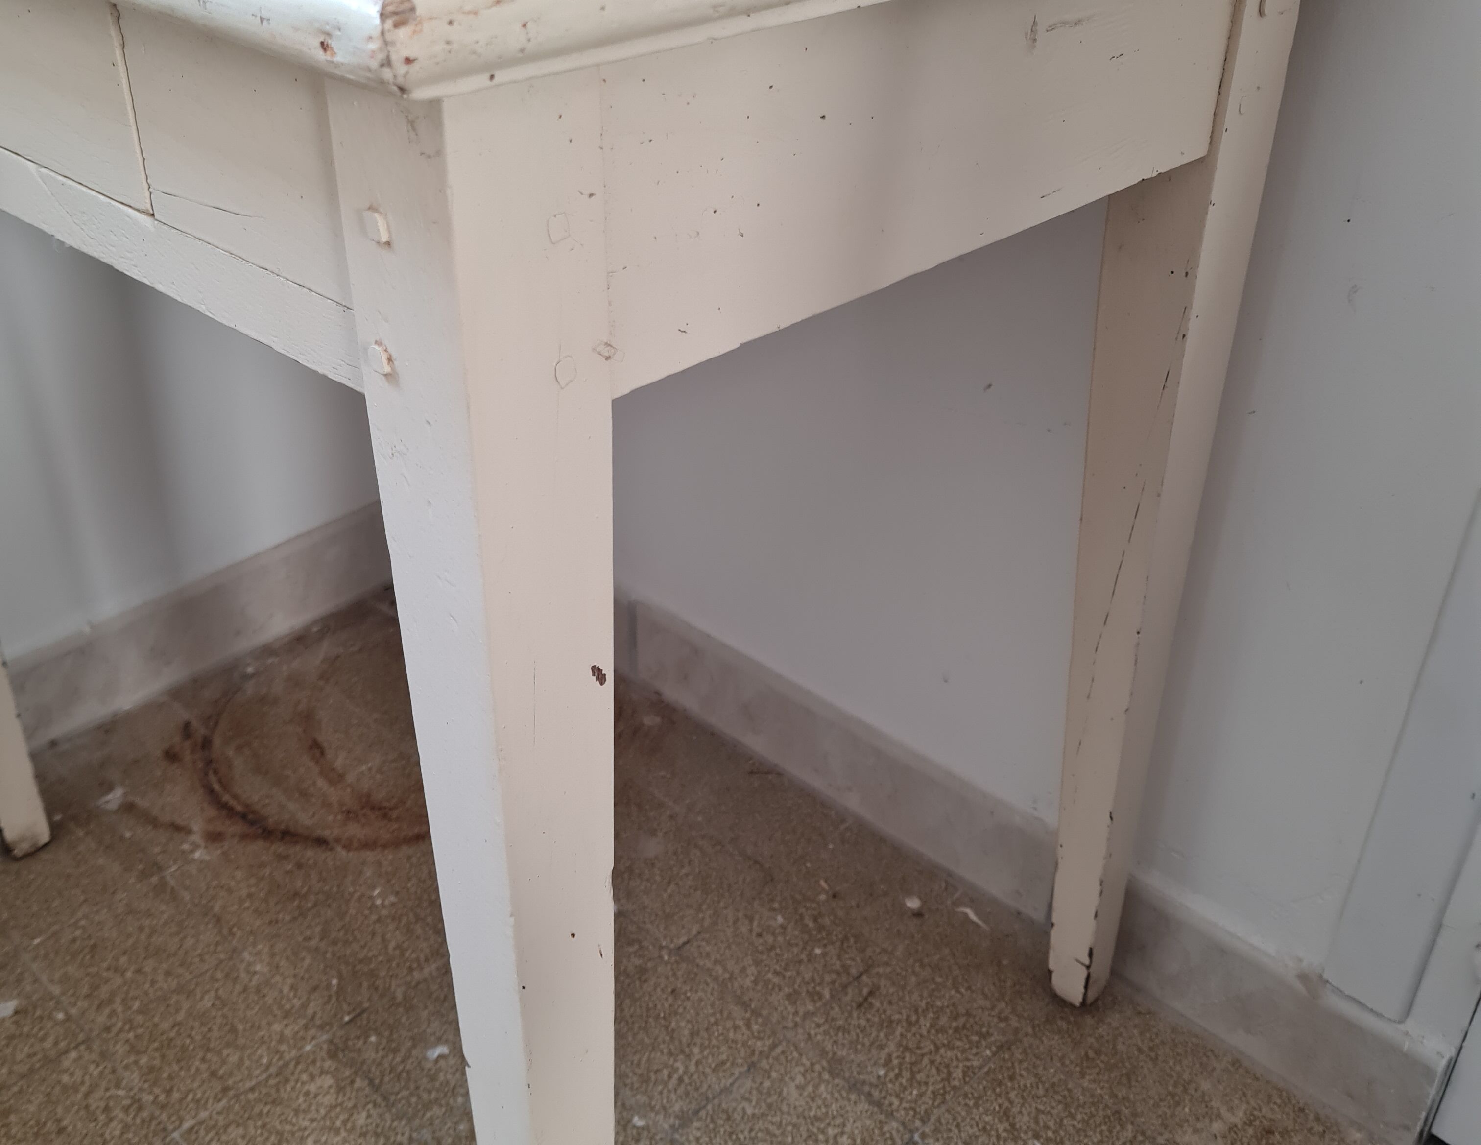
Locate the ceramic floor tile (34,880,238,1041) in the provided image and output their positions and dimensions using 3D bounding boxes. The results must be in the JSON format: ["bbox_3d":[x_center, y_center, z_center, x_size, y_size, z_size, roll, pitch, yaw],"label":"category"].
[{"bbox_3d":[-0.410,0.257,1.008,0.102,0.010,0.102,29,42,36],"label":"ceramic floor tile"}]

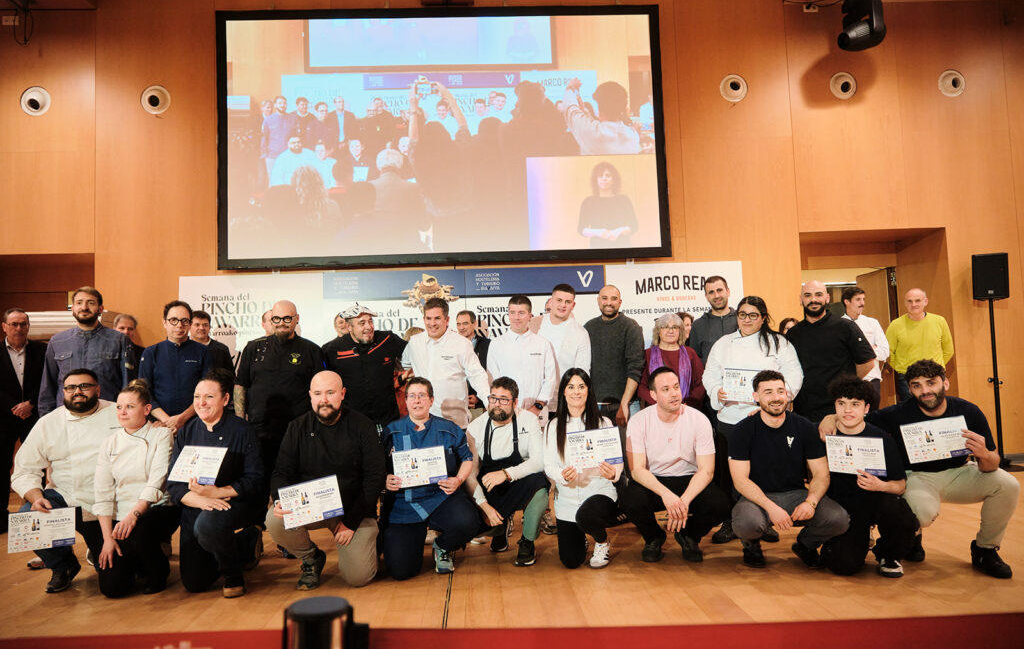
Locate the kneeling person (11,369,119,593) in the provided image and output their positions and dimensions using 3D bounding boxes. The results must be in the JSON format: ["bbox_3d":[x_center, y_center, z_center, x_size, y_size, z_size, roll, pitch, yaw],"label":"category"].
[{"bbox_3d":[-2.689,0.905,4.140,0.660,1.260,0.740,-1,-4,-18],"label":"kneeling person"}]

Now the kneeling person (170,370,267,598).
[{"bbox_3d":[-1.711,0.876,3.980,0.540,1.220,0.740,-2,-4,-7],"label":"kneeling person"}]

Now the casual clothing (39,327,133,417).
[{"bbox_3d":[-2.817,0.390,4.520,0.600,0.770,0.340,0,-4,-23],"label":"casual clothing"}]

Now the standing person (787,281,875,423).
[{"bbox_3d":[2.284,0.539,4.850,0.600,1.710,0.420,-4,-4,24],"label":"standing person"}]

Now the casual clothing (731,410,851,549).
[{"bbox_3d":[1.628,0.898,4.082,0.640,0.755,0.580,-3,-4,14],"label":"casual clothing"}]

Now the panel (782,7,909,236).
[{"bbox_3d":[3.813,-2.381,7.795,1.263,2.660,0.050,-2,-4,-2],"label":"panel"}]

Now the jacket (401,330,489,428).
[{"bbox_3d":[-0.457,0.373,4.559,0.600,0.679,0.340,-2,-4,-1],"label":"jacket"}]

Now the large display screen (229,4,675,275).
[{"bbox_3d":[-0.687,-1.932,6.927,4.533,2.644,0.080,-2,-4,-2],"label":"large display screen"}]

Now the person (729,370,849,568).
[{"bbox_3d":[1.621,0.815,4.060,0.640,1.100,0.740,-3,-4,9],"label":"person"}]

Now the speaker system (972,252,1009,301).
[{"bbox_3d":[5.010,-0.502,7.140,0.330,0.460,0.310,-4,-4,22],"label":"speaker system"}]

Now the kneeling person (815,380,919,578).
[{"bbox_3d":[2.061,0.844,3.971,0.560,1.069,0.660,-3,-4,17],"label":"kneeling person"}]

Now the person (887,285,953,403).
[{"bbox_3d":[3.285,0.553,5.470,0.520,1.700,0.330,-3,-4,24],"label":"person"}]

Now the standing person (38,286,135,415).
[{"bbox_3d":[-2.719,0.667,4.368,0.550,1.816,0.360,0,-4,-30],"label":"standing person"}]

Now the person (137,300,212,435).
[{"bbox_3d":[-2.148,0.706,4.374,0.520,1.700,0.350,0,-4,-25],"label":"person"}]

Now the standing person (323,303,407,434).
[{"bbox_3d":[-0.987,0.694,4.576,0.580,1.666,0.370,-1,-4,-13],"label":"standing person"}]

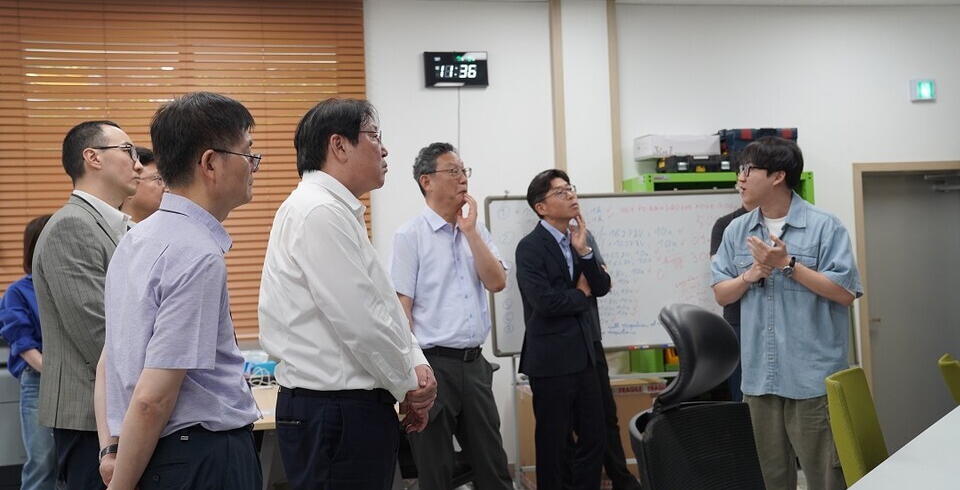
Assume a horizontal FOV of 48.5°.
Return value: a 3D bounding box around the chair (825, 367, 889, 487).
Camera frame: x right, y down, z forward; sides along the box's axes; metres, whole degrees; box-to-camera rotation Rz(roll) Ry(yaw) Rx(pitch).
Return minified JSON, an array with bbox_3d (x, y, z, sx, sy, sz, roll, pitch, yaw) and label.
[{"bbox_3d":[1.490,0.878,3.500,0.560,0.890,0.500,-3,-2,34],"label":"chair"}]

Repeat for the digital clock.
[{"bbox_3d":[-0.144,-1.078,6.550,0.400,0.215,0.040,-2,-1,-13],"label":"digital clock"}]

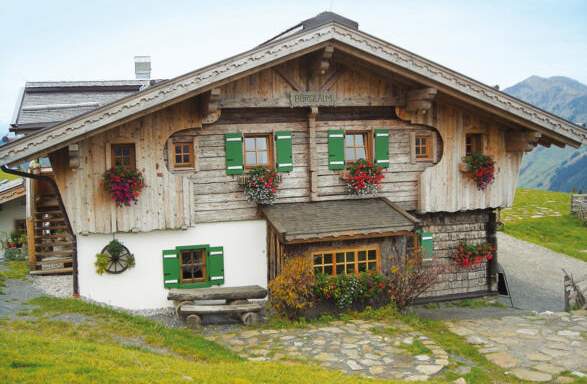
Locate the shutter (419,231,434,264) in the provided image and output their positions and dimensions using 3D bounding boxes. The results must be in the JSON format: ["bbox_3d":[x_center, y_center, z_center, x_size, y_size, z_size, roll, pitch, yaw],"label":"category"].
[{"bbox_3d":[3.654,1.551,17.566,0.350,0.910,0.060,-3,6,-18],"label":"shutter"}]

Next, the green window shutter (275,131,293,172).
[{"bbox_3d":[-0.209,-0.927,14.877,0.418,0.951,0.050,-3,5,-18],"label":"green window shutter"}]

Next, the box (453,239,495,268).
[{"bbox_3d":[4.644,1.571,16.463,1.050,0.736,0.360,-3,5,-18],"label":"box"}]

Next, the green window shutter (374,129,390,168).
[{"bbox_3d":[2.164,-1.047,15.651,0.396,0.950,0.050,-3,5,-18],"label":"green window shutter"}]

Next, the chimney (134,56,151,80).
[{"bbox_3d":[-5.497,-4.505,23.500,0.540,0.900,0.540,-3,5,-18],"label":"chimney"}]

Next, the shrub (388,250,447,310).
[{"bbox_3d":[2.868,2.039,14.926,1.120,1.250,1.100,-2,5,0],"label":"shrub"}]

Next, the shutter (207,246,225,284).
[{"bbox_3d":[-1.754,1.677,14.665,0.340,0.850,0.040,-3,5,-16],"label":"shutter"}]

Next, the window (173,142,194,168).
[{"bbox_3d":[-2.611,-0.862,15.337,0.490,0.620,0.120,-3,6,-18],"label":"window"}]

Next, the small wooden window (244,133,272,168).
[{"bbox_3d":[-0.852,-0.984,15.930,0.730,0.900,0.130,-3,6,-18],"label":"small wooden window"}]

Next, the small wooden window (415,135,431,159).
[{"bbox_3d":[3.224,-1.113,16.006,0.439,0.591,0.120,-3,5,-16],"label":"small wooden window"}]

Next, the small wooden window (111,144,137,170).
[{"bbox_3d":[-3.895,-0.813,14.810,0.550,0.620,0.120,-3,6,-18],"label":"small wooden window"}]

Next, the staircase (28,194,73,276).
[{"bbox_3d":[-6.244,0.990,16.982,1.150,1.850,2.700,-3,5,-18],"label":"staircase"}]

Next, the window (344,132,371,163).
[{"bbox_3d":[1.559,-1.080,15.518,0.721,0.786,0.120,-3,5,-18],"label":"window"}]

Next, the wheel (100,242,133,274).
[{"bbox_3d":[-3.854,1.442,13.997,0.660,0.670,0.100,-3,5,-16],"label":"wheel"}]

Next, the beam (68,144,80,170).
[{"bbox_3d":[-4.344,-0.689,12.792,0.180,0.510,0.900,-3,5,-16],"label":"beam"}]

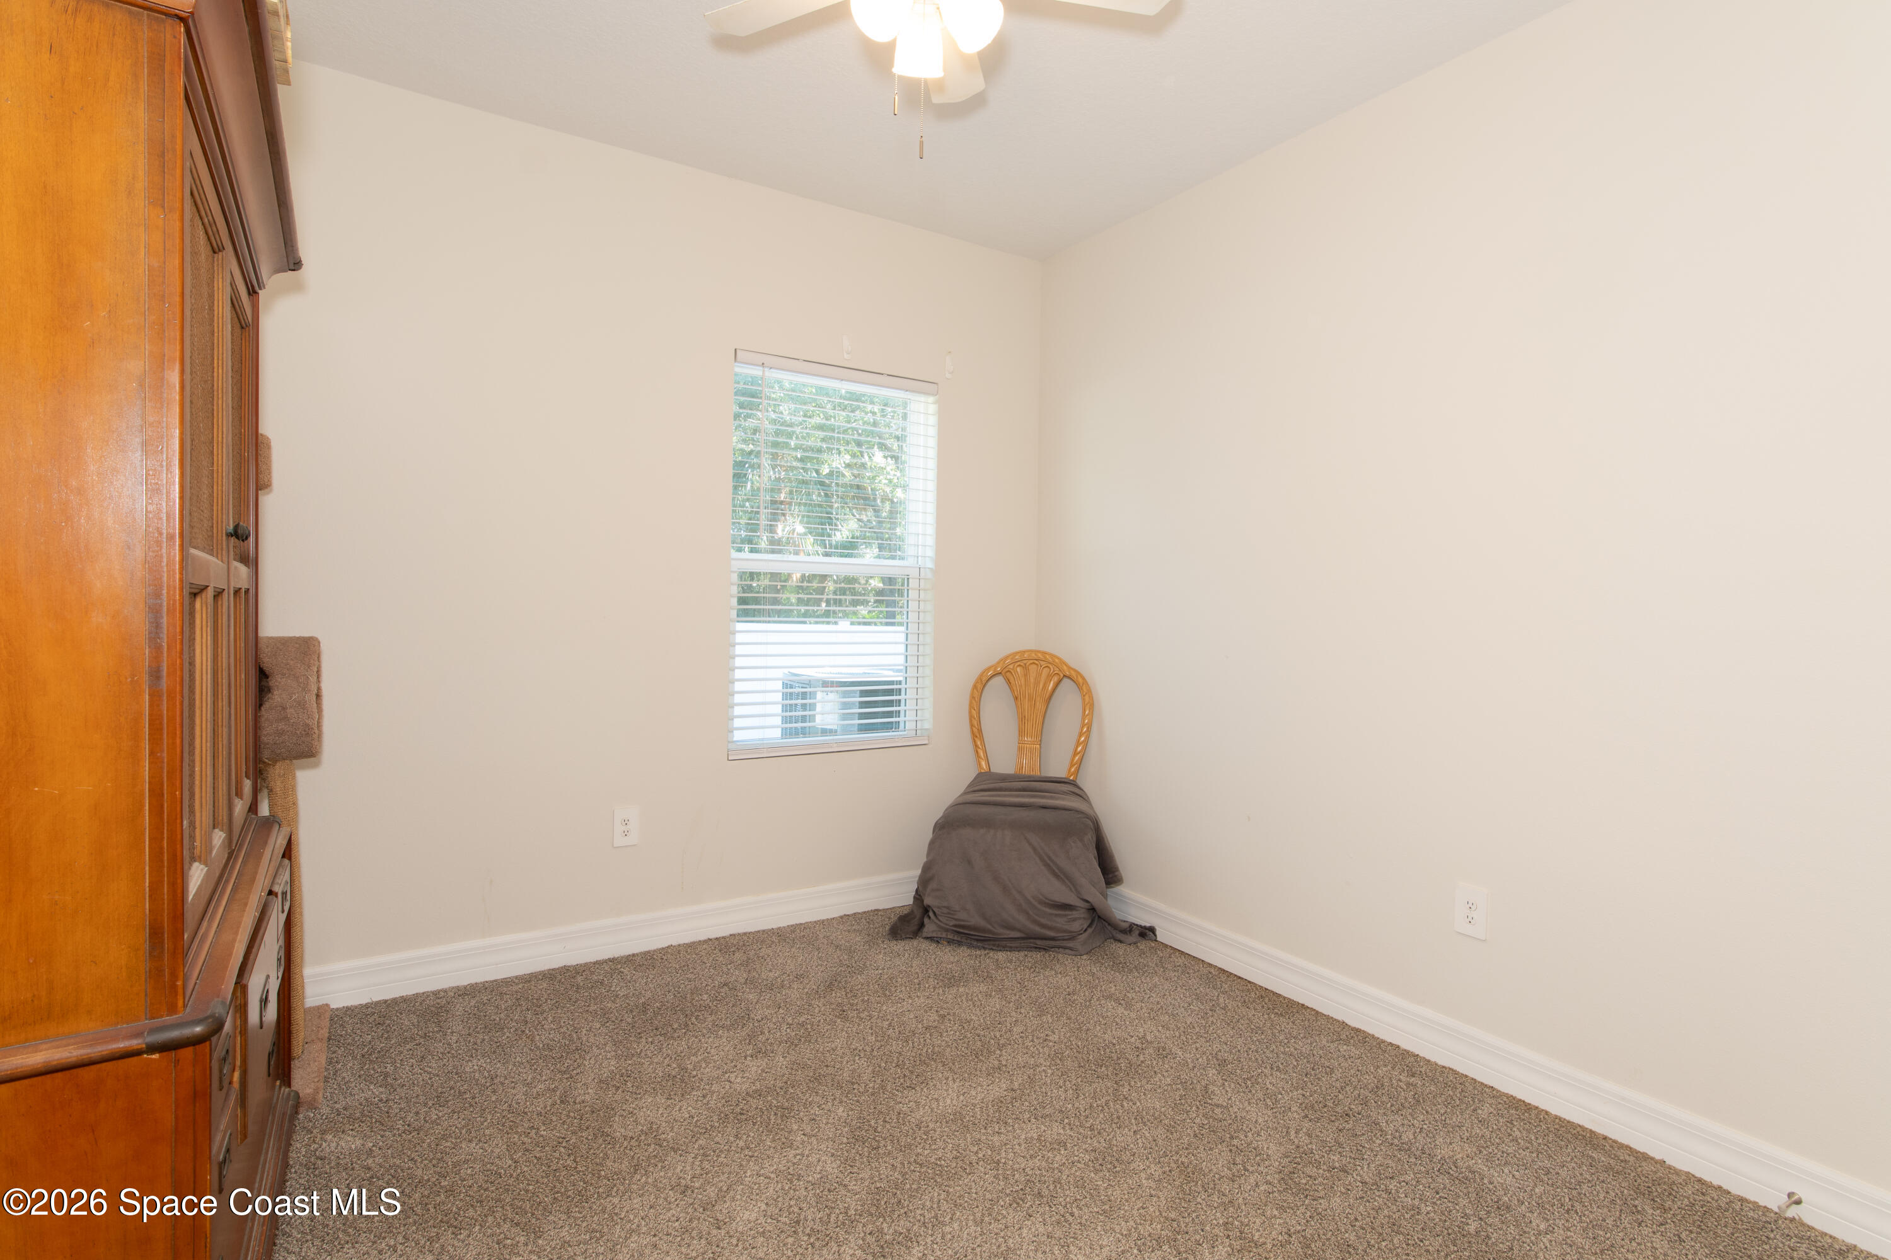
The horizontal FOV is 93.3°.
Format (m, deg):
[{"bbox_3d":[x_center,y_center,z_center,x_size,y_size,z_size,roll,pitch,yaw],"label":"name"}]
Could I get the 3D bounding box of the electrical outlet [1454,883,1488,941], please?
[{"bbox_3d":[1.401,0.753,2.386,0.009,0.128,0.079,0,2,-32],"label":"electrical outlet"}]

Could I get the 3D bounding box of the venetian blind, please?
[{"bbox_3d":[-0.420,-0.268,3.477,0.852,1.480,0.060,0,2,-32],"label":"venetian blind"}]

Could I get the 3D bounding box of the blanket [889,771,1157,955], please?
[{"bbox_3d":[0.315,0.871,3.400,0.950,0.545,0.510,1,2,13],"label":"blanket"}]

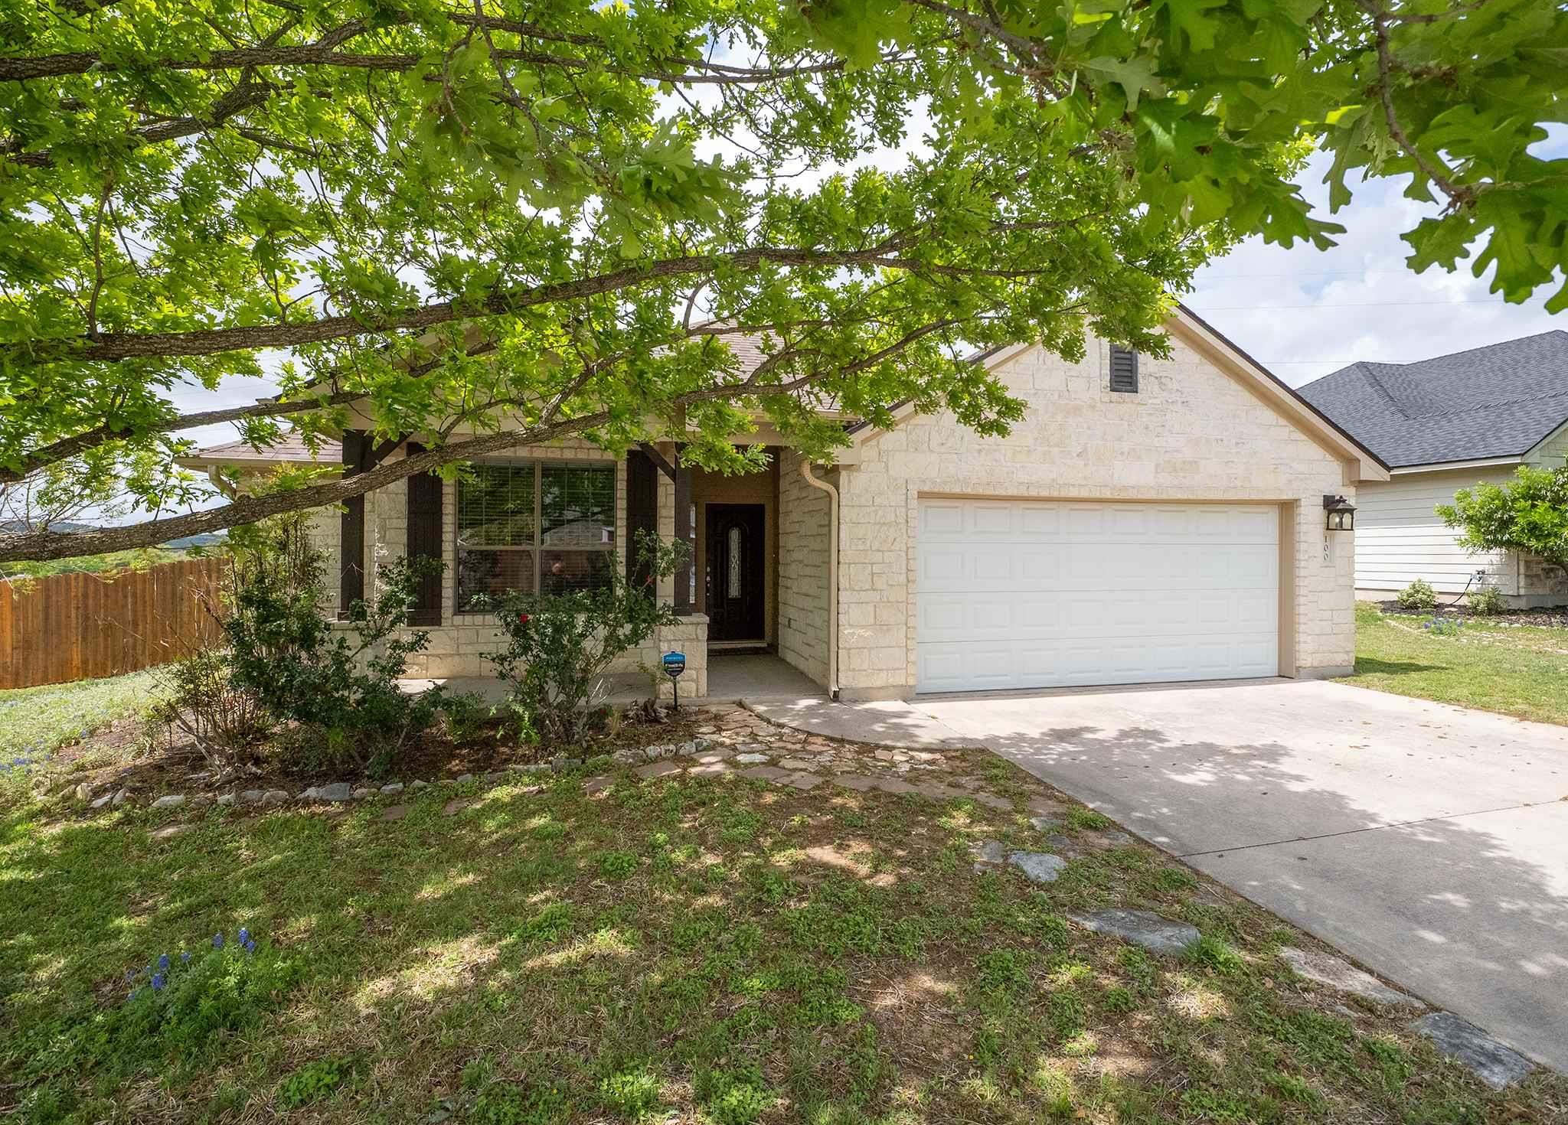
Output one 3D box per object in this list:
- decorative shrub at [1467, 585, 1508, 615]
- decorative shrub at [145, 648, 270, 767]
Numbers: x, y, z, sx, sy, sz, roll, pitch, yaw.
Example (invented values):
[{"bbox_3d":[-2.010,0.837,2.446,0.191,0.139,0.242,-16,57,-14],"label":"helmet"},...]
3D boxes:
[{"bbox_3d":[12.322,0.665,12.700,0.560,0.540,0.540,0,1,-12],"label":"decorative shrub"},{"bbox_3d":[-4.971,1.252,6.250,0.920,1.000,0.850,0,1,-12],"label":"decorative shrub"}]

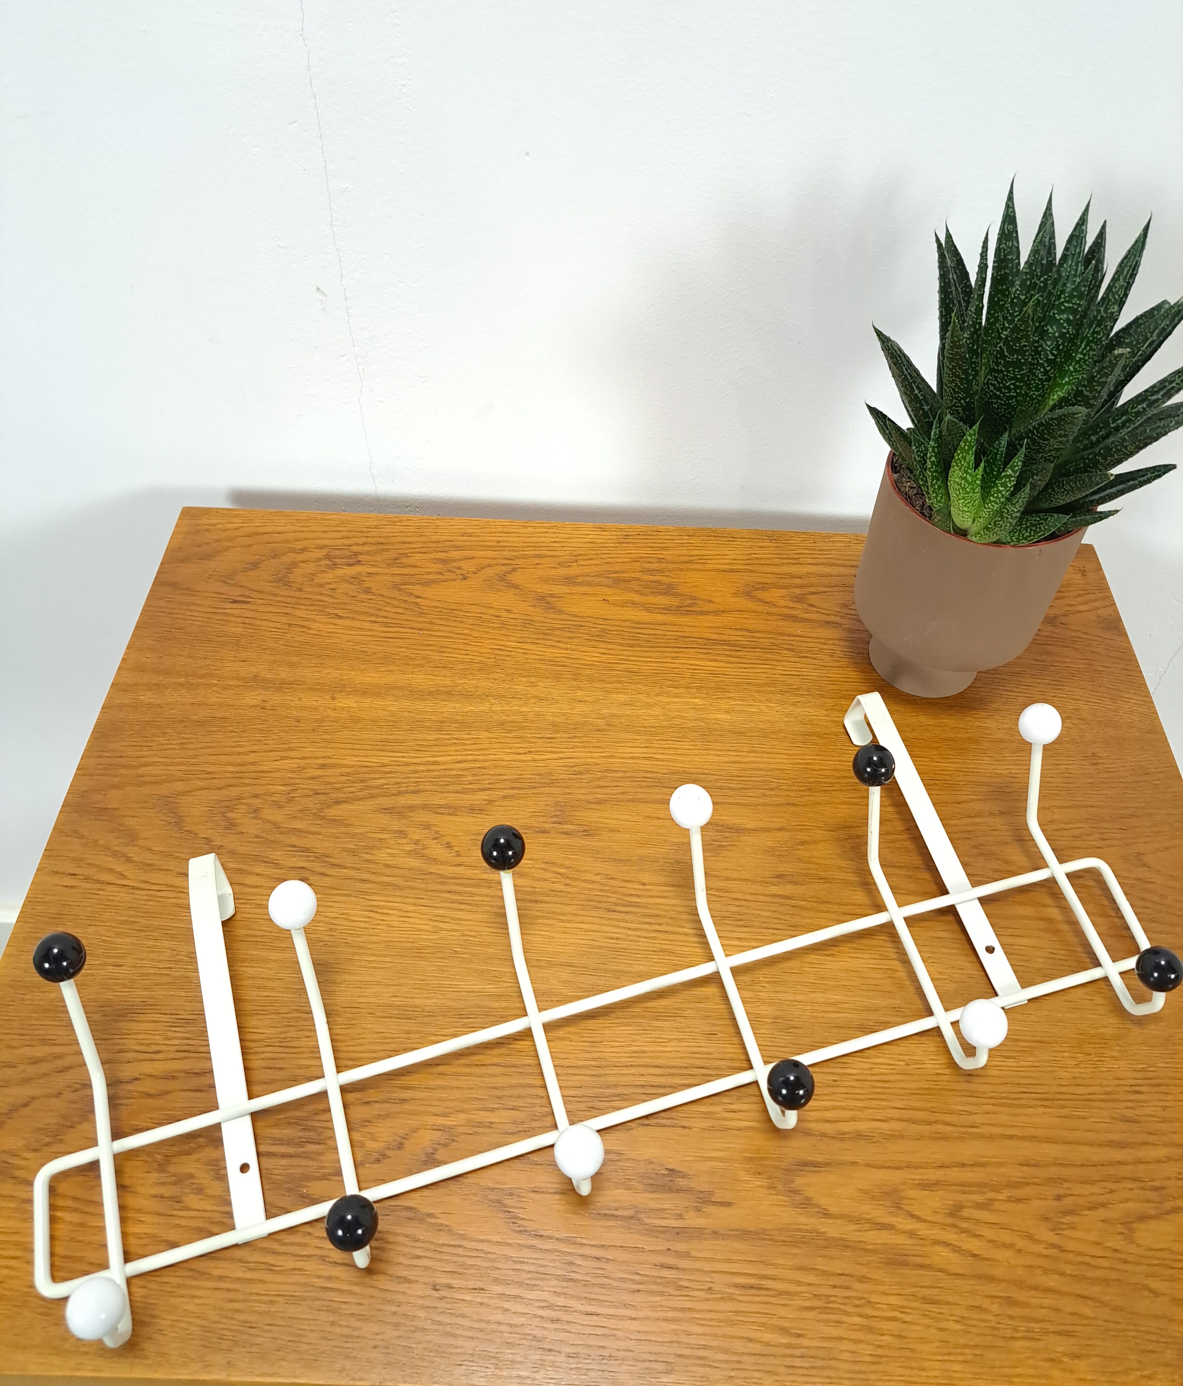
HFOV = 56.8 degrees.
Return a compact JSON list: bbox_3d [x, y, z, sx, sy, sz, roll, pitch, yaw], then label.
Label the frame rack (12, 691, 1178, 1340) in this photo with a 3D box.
[{"bbox_3d":[0.016,0.142,0.618,0.632,0.121,0.242,-12,62,-13],"label":"frame rack"}]

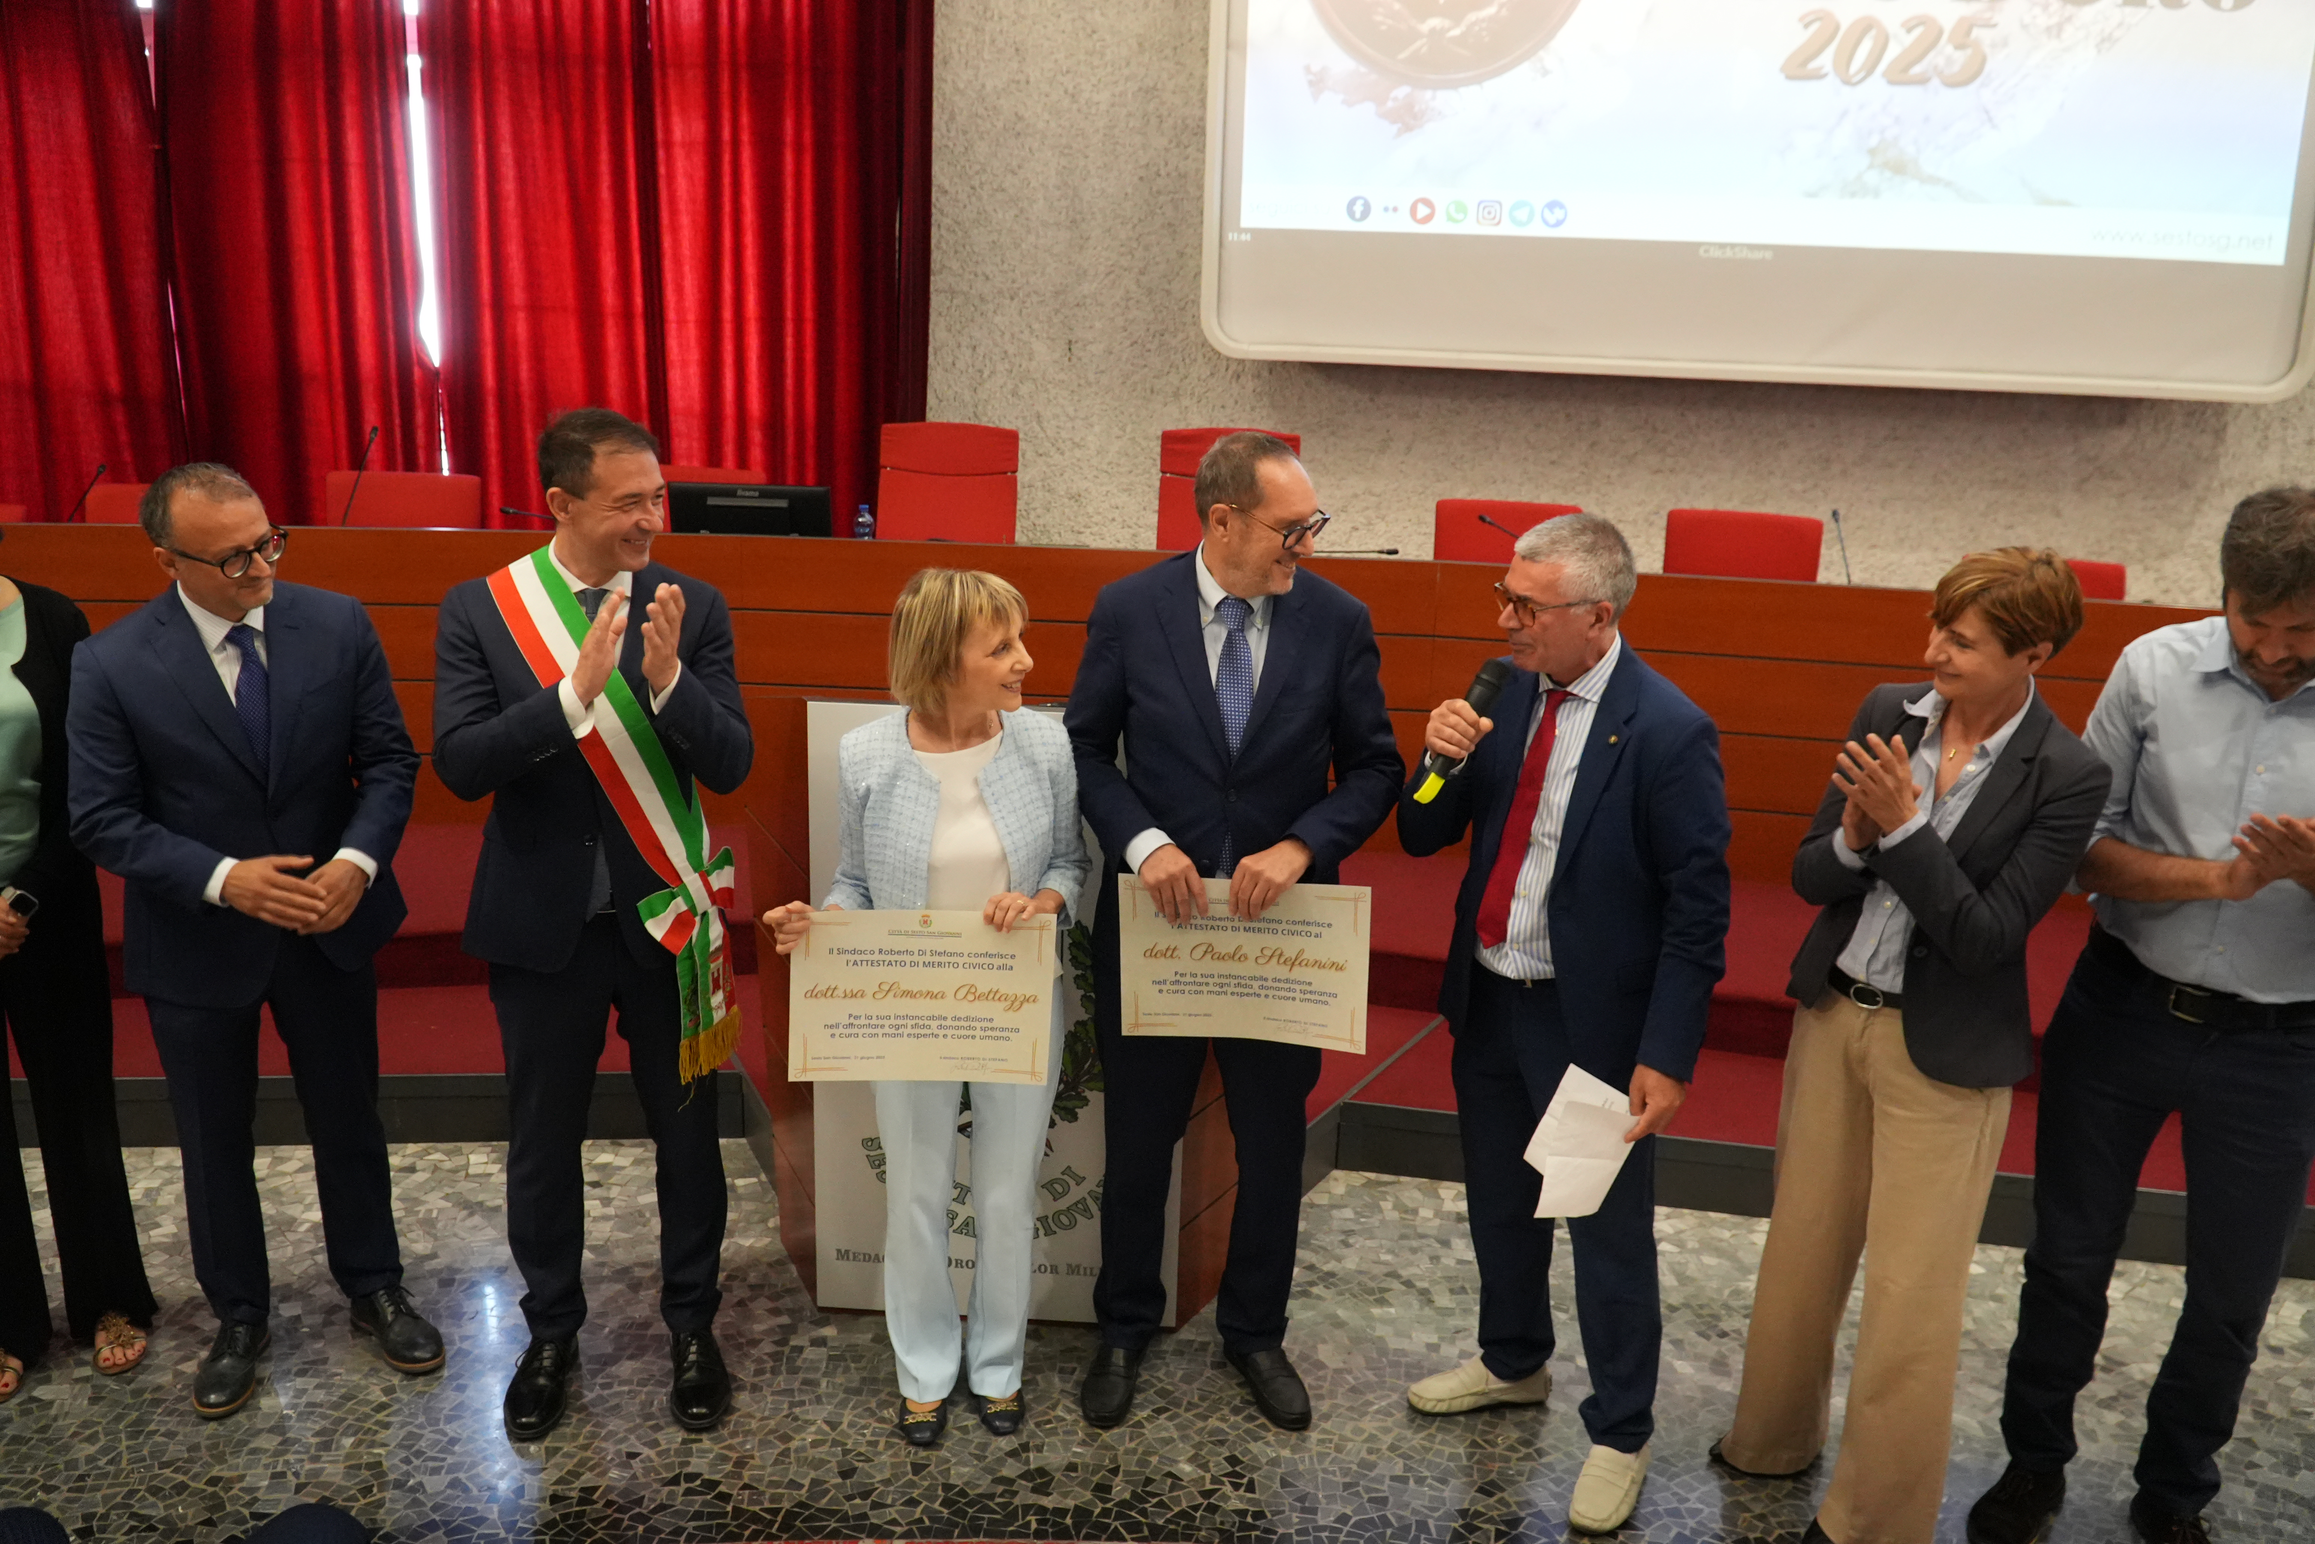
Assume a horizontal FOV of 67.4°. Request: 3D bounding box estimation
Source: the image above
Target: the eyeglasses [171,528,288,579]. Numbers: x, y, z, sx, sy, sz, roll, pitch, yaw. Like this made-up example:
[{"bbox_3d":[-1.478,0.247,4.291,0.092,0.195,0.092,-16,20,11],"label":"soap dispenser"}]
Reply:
[{"bbox_3d":[-1.539,-0.365,2.880,0.140,0.045,0.145,-25,26,-29],"label":"eyeglasses"}]

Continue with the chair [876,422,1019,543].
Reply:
[{"bbox_3d":[-0.859,-0.731,6.752,0.600,1.220,0.620,3,12,4],"label":"chair"}]

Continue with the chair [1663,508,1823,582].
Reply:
[{"bbox_3d":[2.127,-0.408,6.356,0.600,1.050,0.620,5,13,11],"label":"chair"}]

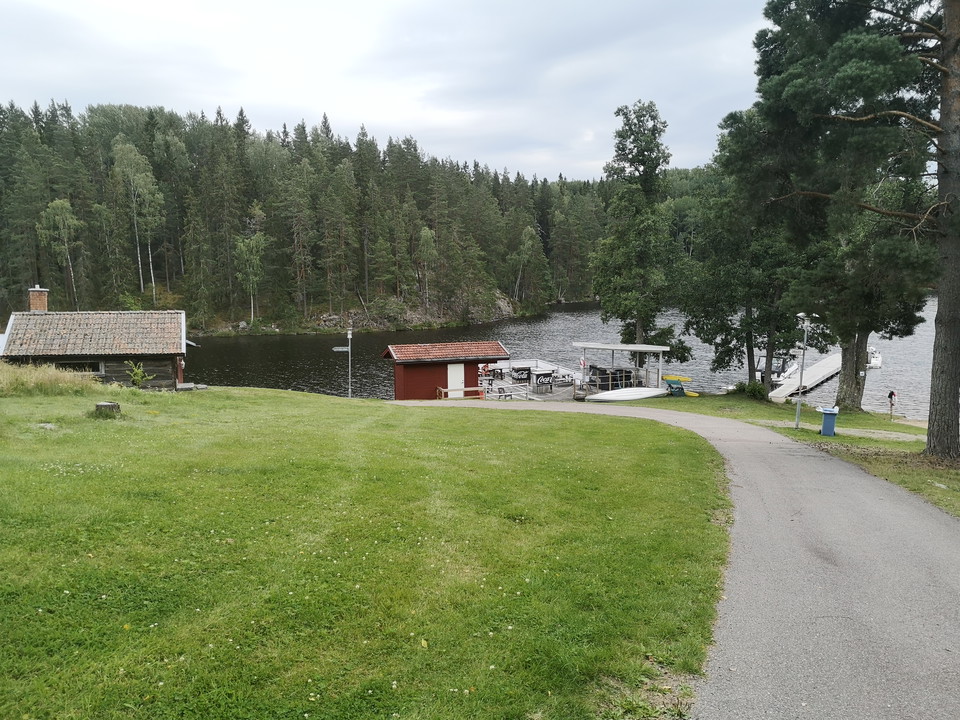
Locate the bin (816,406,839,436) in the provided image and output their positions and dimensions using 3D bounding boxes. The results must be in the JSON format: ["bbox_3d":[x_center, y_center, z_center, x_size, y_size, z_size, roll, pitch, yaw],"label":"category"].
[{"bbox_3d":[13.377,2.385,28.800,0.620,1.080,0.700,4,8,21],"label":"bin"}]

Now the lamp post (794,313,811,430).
[{"bbox_3d":[13.460,0.543,31.300,0.360,4.750,0.360,1,7,0],"label":"lamp post"}]

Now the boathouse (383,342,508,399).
[{"bbox_3d":[-1.951,0.567,42.196,6.700,3.000,3.000,-2,8,-21],"label":"boathouse"}]

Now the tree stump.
[{"bbox_3d":[-8.744,1.163,17.600,0.570,0.350,0.570,1,7,0],"label":"tree stump"}]

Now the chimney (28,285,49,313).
[{"bbox_3d":[-19.444,-2.710,33.000,0.700,1.200,0.650,-2,8,-17],"label":"chimney"}]

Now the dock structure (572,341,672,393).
[{"bbox_3d":[8.685,0.428,45.800,5.000,2.650,3.500,-2,8,-16],"label":"dock structure"}]

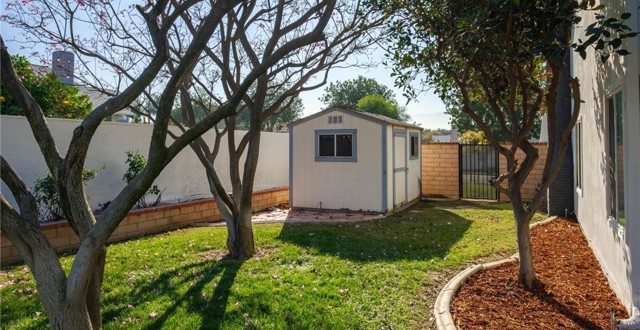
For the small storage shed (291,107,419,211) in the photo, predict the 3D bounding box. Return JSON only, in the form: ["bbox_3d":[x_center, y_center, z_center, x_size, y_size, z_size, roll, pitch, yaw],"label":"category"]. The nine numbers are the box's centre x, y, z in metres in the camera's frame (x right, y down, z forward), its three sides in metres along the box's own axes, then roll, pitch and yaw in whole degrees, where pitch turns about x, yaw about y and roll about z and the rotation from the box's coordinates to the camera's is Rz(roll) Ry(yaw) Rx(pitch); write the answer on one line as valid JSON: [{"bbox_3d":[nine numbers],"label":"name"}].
[{"bbox_3d":[1.148,-0.198,11.650,2.600,2.451,3.635,1,2,25],"label":"small storage shed"}]

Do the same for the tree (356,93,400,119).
[{"bbox_3d":[3.598,-1.958,26.089,2.881,4.928,2.737,0,2,0],"label":"tree"}]

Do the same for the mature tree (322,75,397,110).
[{"bbox_3d":[3.078,-3.667,35.138,6.238,7.692,5.926,0,2,0],"label":"mature tree"}]

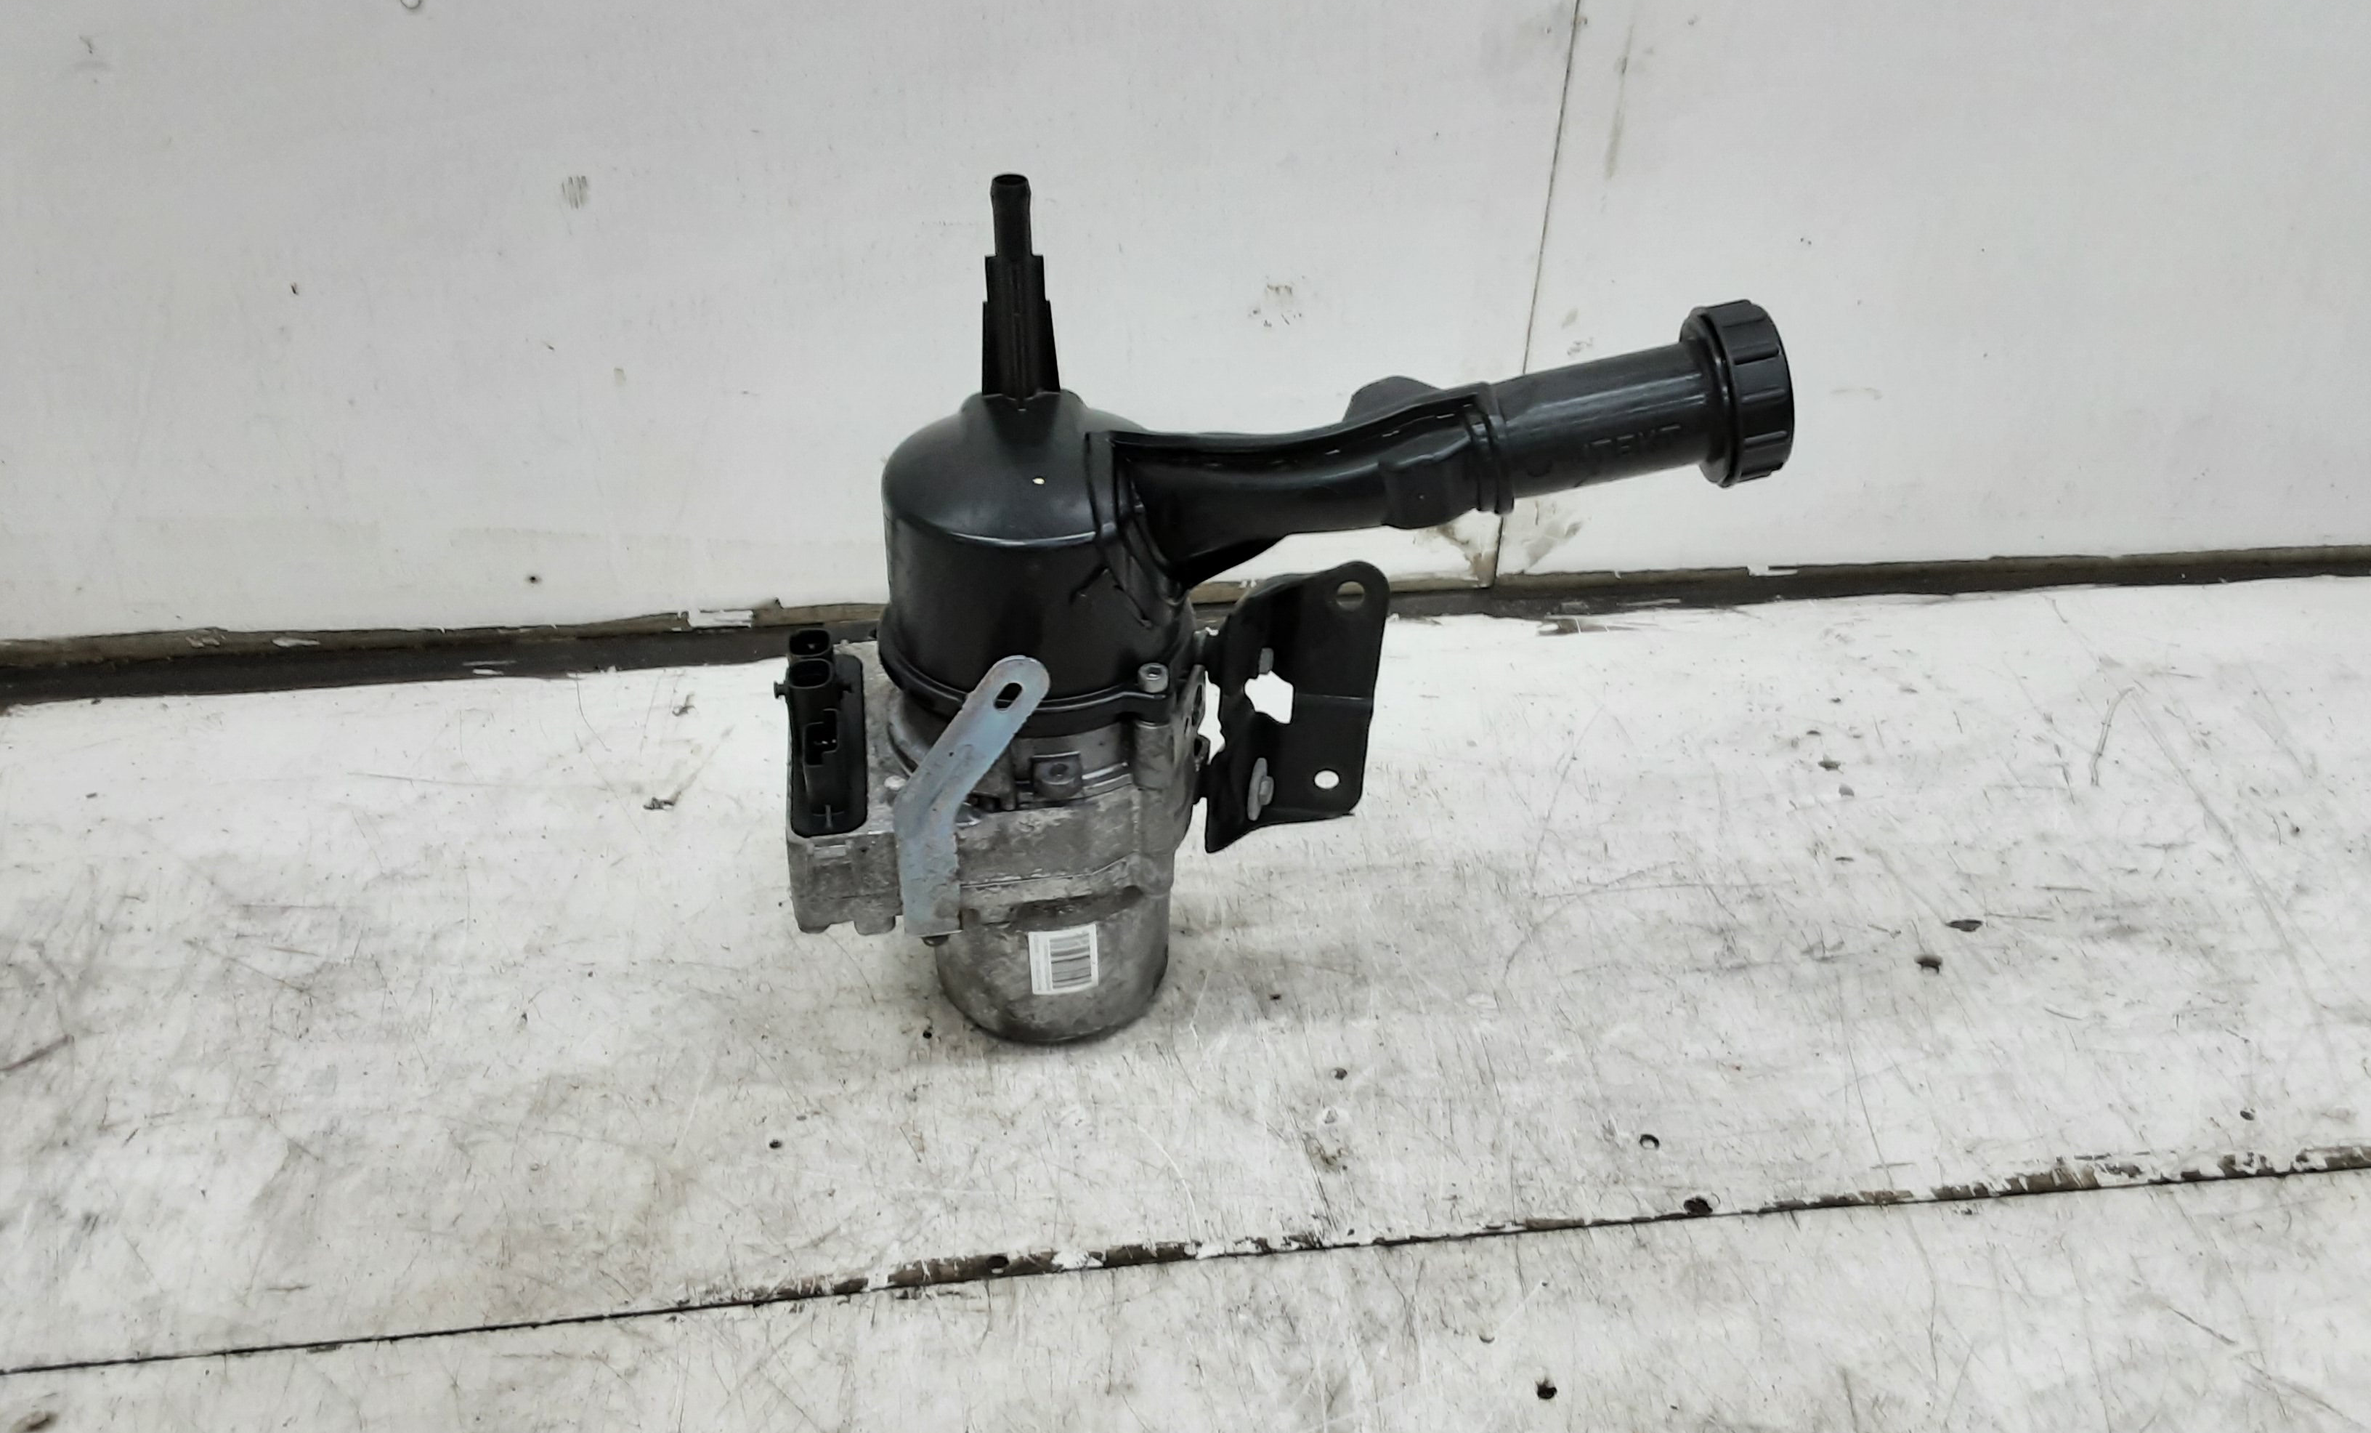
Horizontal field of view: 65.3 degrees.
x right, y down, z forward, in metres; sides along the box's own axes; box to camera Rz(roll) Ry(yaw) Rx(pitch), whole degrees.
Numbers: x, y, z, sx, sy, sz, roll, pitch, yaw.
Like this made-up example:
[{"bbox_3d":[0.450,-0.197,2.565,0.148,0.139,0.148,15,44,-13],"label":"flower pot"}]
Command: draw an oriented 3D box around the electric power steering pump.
[{"bbox_3d":[0.028,-0.037,0.639,0.347,0.311,0.134,-3,36,-6],"label":"electric power steering pump"}]

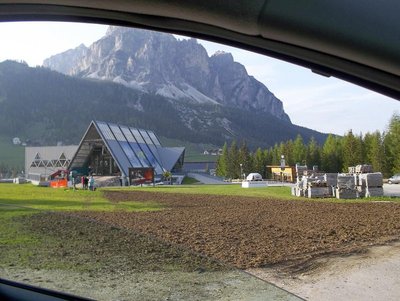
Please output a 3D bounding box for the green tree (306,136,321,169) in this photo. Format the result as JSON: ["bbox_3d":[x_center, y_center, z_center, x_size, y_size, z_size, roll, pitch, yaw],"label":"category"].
[{"bbox_3d":[21.313,1.361,63.000,2.629,7.793,2.629,0,-5,0],"label":"green tree"}]

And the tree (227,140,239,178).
[{"bbox_3d":[7.072,1.904,73.000,2.611,8.377,2.611,0,-5,0],"label":"tree"}]

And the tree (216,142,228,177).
[{"bbox_3d":[4.896,2.122,73.000,2.611,7.724,2.611,0,-5,0],"label":"tree"}]

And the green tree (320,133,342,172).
[{"bbox_3d":[23.517,1.028,60.000,3.934,7.958,3.934,0,-5,0],"label":"green tree"}]

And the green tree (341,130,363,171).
[{"bbox_3d":[26.191,0.692,58.000,3.803,8.471,3.803,0,-5,0],"label":"green tree"}]

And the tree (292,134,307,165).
[{"bbox_3d":[19.277,1.114,65.000,2.712,8.428,2.712,0,-5,0],"label":"tree"}]

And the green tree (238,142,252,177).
[{"bbox_3d":[9.764,1.931,72.000,3.005,8.155,3.005,0,-5,0],"label":"green tree"}]

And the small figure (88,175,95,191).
[{"bbox_3d":[-12.267,3.692,38.000,0.520,1.700,0.400,0,-5,0],"label":"small figure"}]

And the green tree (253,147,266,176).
[{"bbox_3d":[12.769,2.629,72.000,3.005,6.760,3.005,0,-5,0],"label":"green tree"}]

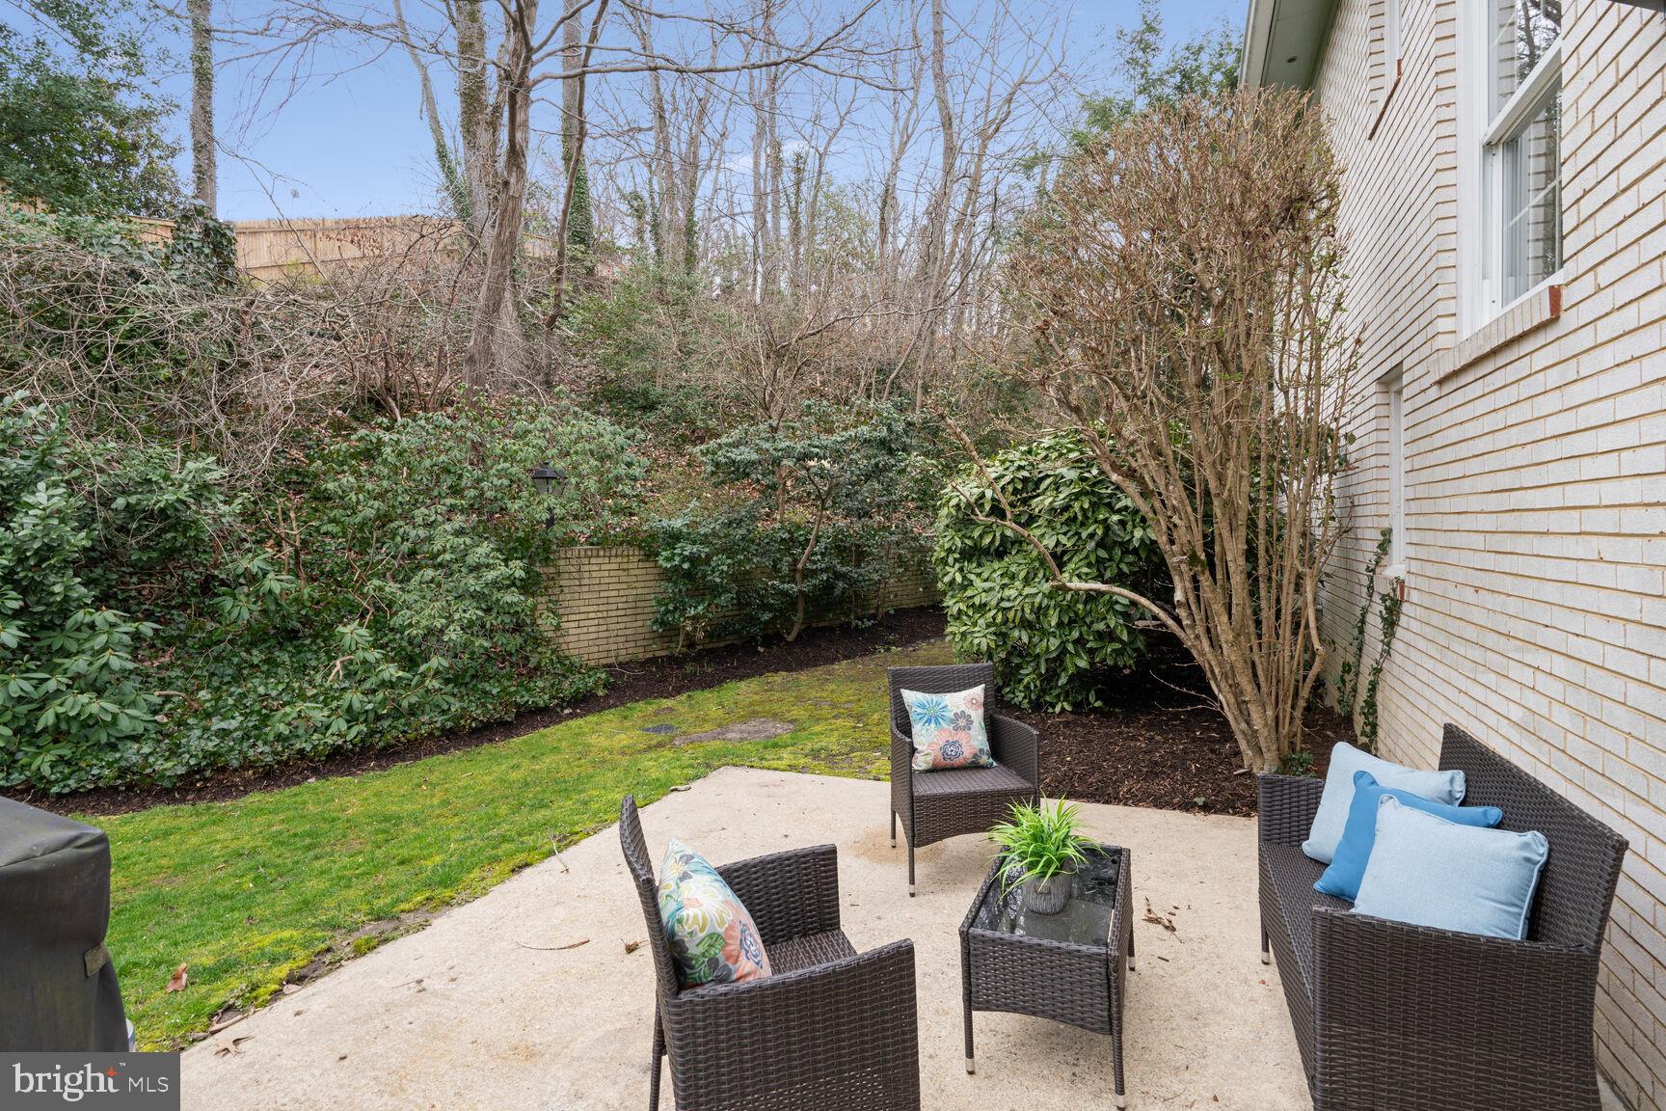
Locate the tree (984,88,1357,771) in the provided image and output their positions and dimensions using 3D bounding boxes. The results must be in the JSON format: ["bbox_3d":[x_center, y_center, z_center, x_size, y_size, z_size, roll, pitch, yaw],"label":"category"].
[{"bbox_3d":[2.069,-0.787,4.829,2.250,4.100,2.050,-1,2,0],"label":"tree"}]

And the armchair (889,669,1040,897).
[{"bbox_3d":[0.556,0.953,3.475,0.545,0.845,0.550,-1,2,-6],"label":"armchair"}]

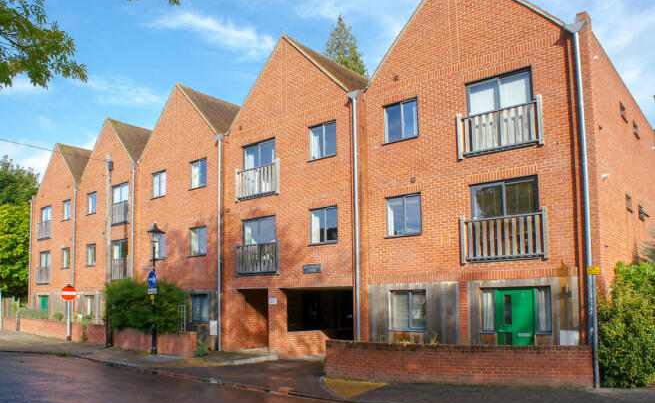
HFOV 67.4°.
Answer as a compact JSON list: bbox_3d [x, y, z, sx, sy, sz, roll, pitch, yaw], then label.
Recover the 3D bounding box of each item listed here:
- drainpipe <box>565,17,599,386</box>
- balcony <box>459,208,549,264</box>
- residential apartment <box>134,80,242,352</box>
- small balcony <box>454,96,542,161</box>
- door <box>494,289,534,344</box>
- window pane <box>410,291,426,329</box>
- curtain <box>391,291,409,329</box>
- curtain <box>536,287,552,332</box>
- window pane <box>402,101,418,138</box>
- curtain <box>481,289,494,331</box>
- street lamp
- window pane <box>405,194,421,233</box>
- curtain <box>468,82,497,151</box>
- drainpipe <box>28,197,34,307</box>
[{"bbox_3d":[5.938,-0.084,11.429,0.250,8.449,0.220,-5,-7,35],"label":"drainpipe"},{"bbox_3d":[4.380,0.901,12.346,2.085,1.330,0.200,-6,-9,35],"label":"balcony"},{"bbox_3d":[-3.947,0.808,25.090,6.750,11.580,9.000,-9,-12,39],"label":"residential apartment"},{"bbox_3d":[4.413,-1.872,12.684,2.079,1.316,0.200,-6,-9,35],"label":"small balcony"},{"bbox_3d":[4.546,3.131,11.881,0.950,2.080,0.080,-9,-12,39],"label":"door"},{"bbox_3d":[2.491,3.028,13.657,0.470,1.060,0.060,-6,-8,37],"label":"window pane"},{"bbox_3d":[2.072,3.133,14.165,0.504,1.047,0.080,-6,-9,35],"label":"curtain"},{"bbox_3d":[5.272,2.617,11.941,0.282,1.031,0.080,-6,-9,35],"label":"curtain"},{"bbox_3d":[2.377,-2.388,14.252,0.470,1.060,0.060,-6,-8,37],"label":"window pane"},{"bbox_3d":[4.060,2.766,12.467,0.370,1.080,0.100,-9,-12,39],"label":"curtain"},{"bbox_3d":[-6.454,3.197,18.483,0.480,4.930,0.480,-9,-12,39],"label":"street lamp"},{"bbox_3d":[2.440,0.376,14.076,0.452,1.058,0.060,-6,-9,35],"label":"window pane"},{"bbox_3d":[4.119,-2.219,13.056,0.740,1.850,0.100,-9,-12,39],"label":"curtain"},{"bbox_3d":[-18.677,3.817,31.000,0.220,8.100,0.200,-9,-12,39],"label":"drainpipe"}]

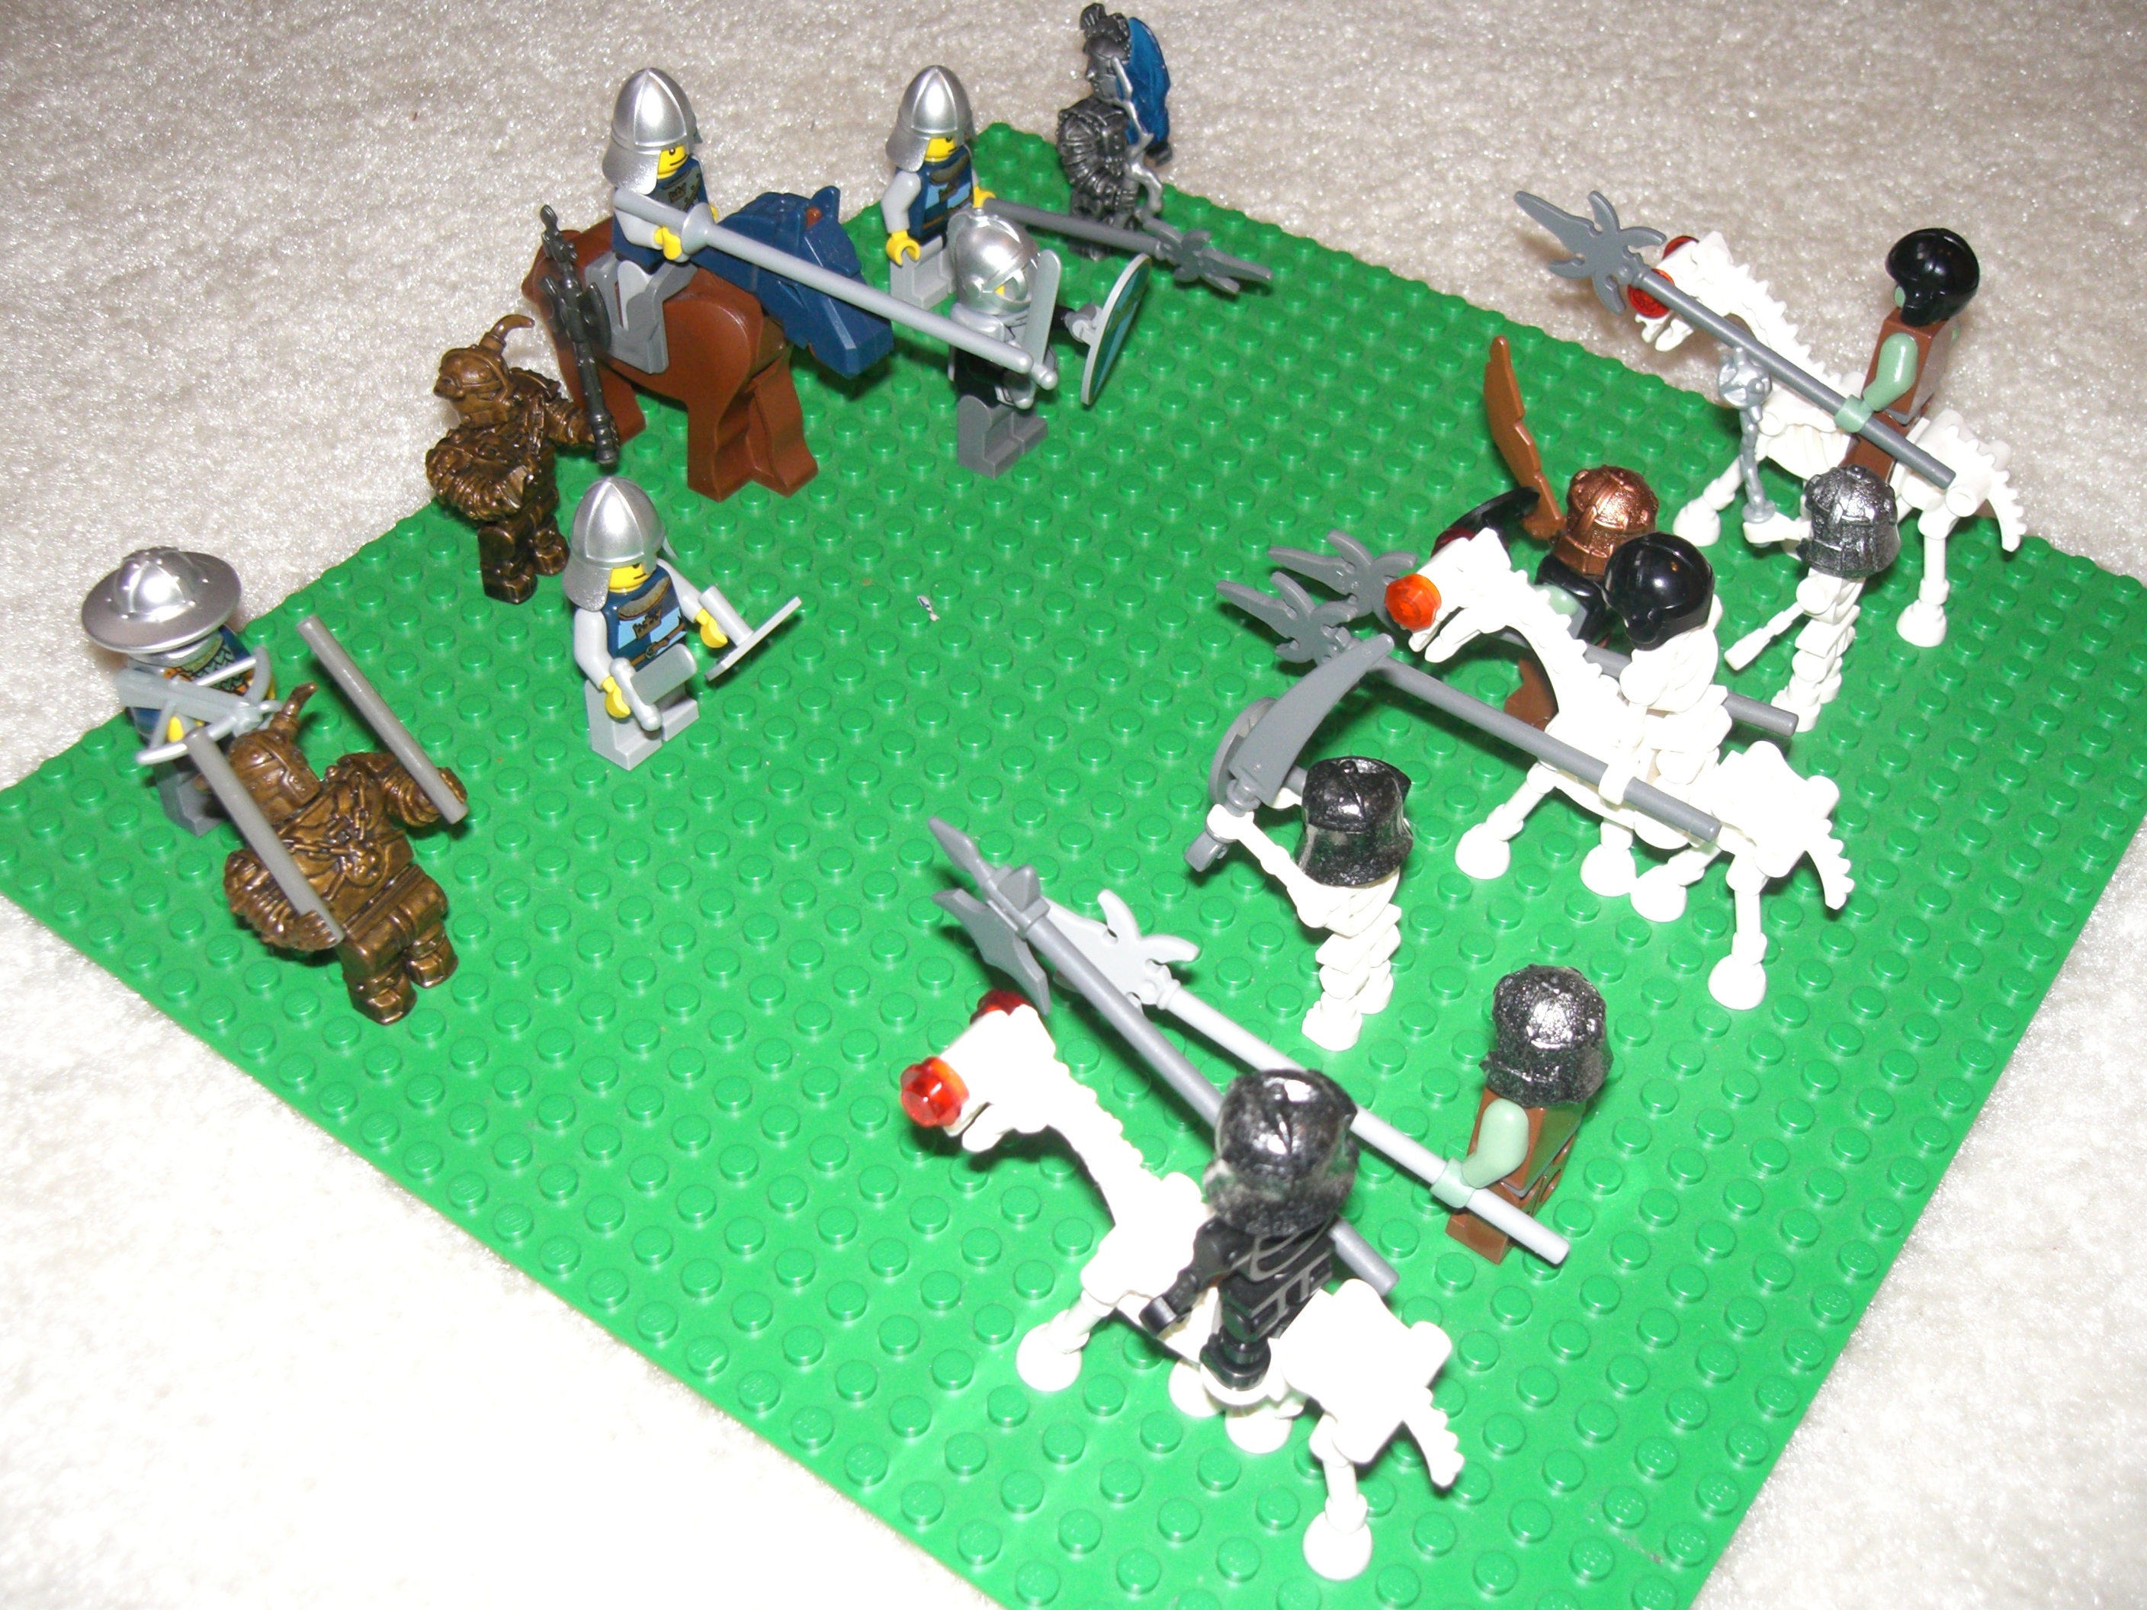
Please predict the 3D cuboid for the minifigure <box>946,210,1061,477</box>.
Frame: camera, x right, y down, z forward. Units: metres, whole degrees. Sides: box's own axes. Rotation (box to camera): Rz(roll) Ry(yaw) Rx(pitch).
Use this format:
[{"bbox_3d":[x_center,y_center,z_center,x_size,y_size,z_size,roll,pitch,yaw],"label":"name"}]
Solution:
[{"bbox_3d":[-0.010,-0.077,0.389,0.026,0.046,0.026,28,51,23],"label":"minifigure"}]

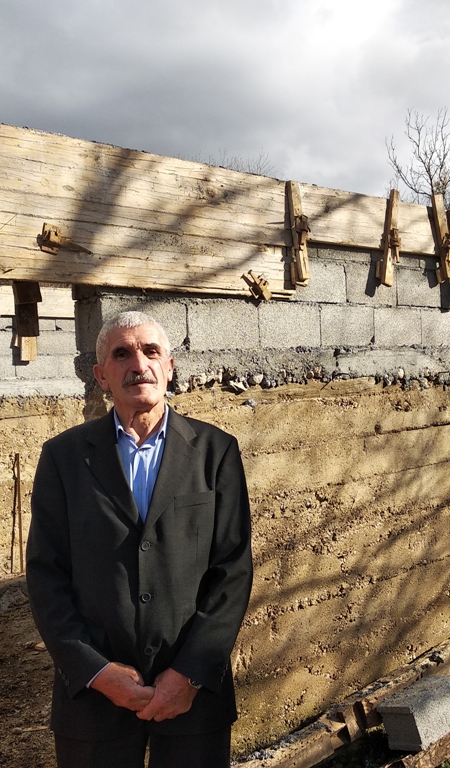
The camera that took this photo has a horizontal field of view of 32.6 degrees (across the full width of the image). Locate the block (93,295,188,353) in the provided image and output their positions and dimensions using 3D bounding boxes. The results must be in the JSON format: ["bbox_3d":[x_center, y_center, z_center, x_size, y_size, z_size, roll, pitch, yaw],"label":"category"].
[{"bbox_3d":[-0.368,-0.234,3.067,0.390,0.190,0.195,-3,2,-40],"label":"block"}]

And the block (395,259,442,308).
[{"bbox_3d":[0.990,-0.516,4.246,0.400,0.200,0.200,-3,2,-40],"label":"block"}]

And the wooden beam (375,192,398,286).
[{"bbox_3d":[0.840,-0.749,3.956,0.065,0.490,0.040,7,-5,-40],"label":"wooden beam"}]

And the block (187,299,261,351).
[{"bbox_3d":[-0.064,-0.247,3.312,0.397,0.197,0.197,-3,0,-40],"label":"block"}]

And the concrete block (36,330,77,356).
[{"bbox_3d":[-1.547,-0.367,6.904,0.397,0.192,0.200,-3,2,-41],"label":"concrete block"}]

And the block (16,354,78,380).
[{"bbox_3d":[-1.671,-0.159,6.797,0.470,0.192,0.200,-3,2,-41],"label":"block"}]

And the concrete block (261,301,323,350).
[{"bbox_3d":[0.238,-0.263,3.567,0.397,0.197,0.197,-3,0,-40],"label":"concrete block"}]

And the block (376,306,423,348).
[{"bbox_3d":[0.861,-0.302,4.165,0.397,0.206,0.200,-3,2,-40],"label":"block"}]

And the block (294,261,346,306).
[{"bbox_3d":[0.381,-0.486,3.735,0.400,0.200,0.200,-3,2,-40],"label":"block"}]

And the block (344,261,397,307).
[{"bbox_3d":[0.681,-0.491,3.950,0.397,0.197,0.197,-3,0,-40],"label":"block"}]

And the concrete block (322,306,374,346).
[{"bbox_3d":[0.547,-0.287,3.872,0.400,0.200,0.200,-3,2,-40],"label":"concrete block"}]

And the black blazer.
[{"bbox_3d":[-0.202,0.435,1.820,0.540,0.760,0.330,-2,1,-9],"label":"black blazer"}]

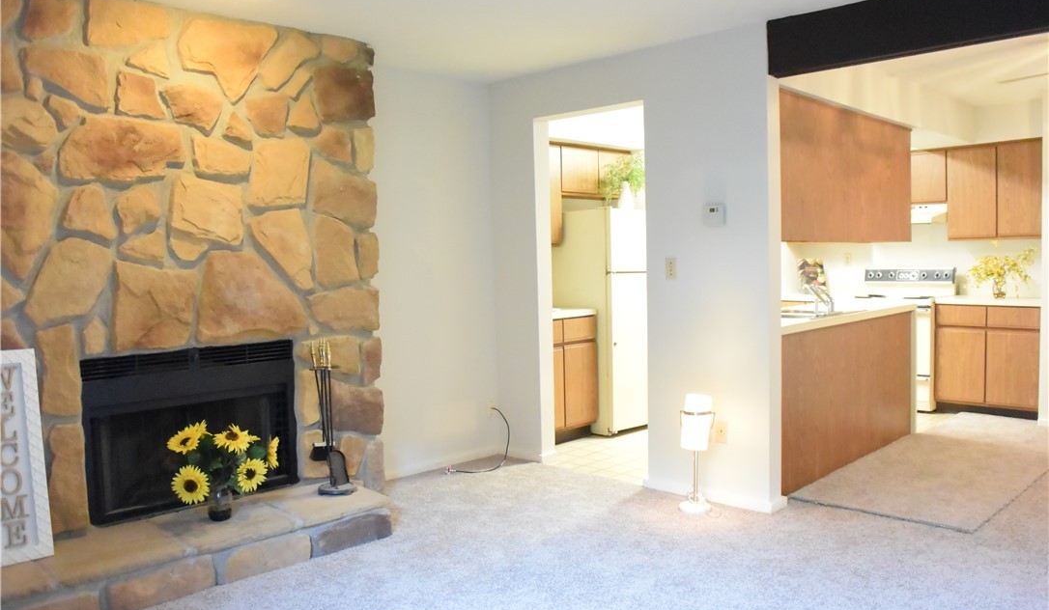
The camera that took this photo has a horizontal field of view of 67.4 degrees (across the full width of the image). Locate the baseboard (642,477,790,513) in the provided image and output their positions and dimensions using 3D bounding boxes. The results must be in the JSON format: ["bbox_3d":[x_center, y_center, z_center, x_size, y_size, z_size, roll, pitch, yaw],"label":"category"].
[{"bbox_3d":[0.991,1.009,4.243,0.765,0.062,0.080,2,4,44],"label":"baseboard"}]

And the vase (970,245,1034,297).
[{"bbox_3d":[3.692,-0.256,6.112,0.450,0.409,0.350,2,5,44],"label":"vase"}]

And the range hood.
[{"bbox_3d":[3.139,-0.745,6.604,0.760,0.155,0.530,2,5,44],"label":"range hood"}]

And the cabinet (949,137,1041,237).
[{"bbox_3d":[3.748,-0.886,6.162,0.700,0.755,0.320,2,5,44],"label":"cabinet"}]

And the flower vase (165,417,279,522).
[{"bbox_3d":[-1.376,0.754,3.582,0.480,0.440,0.380,-3,3,-22],"label":"flower vase"}]

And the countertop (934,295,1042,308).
[{"bbox_3d":[3.662,-0.030,6.104,0.710,0.042,0.630,2,5,44],"label":"countertop"}]

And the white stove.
[{"bbox_3d":[3.177,0.275,6.727,0.759,1.152,0.694,2,4,44],"label":"white stove"}]

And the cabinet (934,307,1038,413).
[{"bbox_3d":[3.746,0.401,6.261,0.713,0.826,0.623,2,4,44],"label":"cabinet"}]

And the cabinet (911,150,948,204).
[{"bbox_3d":[3.296,-1.073,6.787,0.730,0.445,0.318,2,4,44],"label":"cabinet"}]

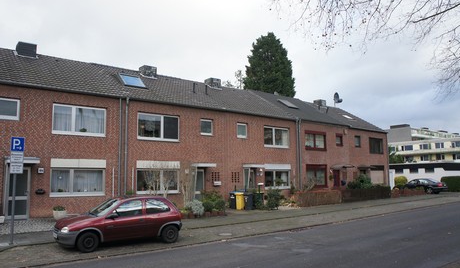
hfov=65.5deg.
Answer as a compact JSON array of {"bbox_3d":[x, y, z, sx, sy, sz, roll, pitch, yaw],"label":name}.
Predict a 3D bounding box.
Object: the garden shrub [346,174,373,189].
[{"bbox_3d":[10.153,4.025,27.996,2.200,1.850,1.700,5,-7,-38],"label":"garden shrub"}]

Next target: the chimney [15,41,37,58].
[{"bbox_3d":[-11.713,-4.654,20.569,0.950,0.800,1.200,5,-8,-37],"label":"chimney"}]

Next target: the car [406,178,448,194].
[{"bbox_3d":[17.780,4.870,33.600,1.760,1.430,4.550,5,-7,-38],"label":"car"}]

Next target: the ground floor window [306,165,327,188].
[{"bbox_3d":[6.445,3.130,26.471,2.300,1.630,0.160,5,-8,-37],"label":"ground floor window"}]

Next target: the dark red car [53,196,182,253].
[{"bbox_3d":[-3.345,2.605,10.760,3.730,1.420,1.640,5,-8,-36],"label":"dark red car"}]

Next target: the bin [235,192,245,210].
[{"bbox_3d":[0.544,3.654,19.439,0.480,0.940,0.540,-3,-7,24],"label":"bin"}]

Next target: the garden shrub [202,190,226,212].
[{"bbox_3d":[-0.780,3.360,17.998,1.000,1.030,0.850,5,-8,-37],"label":"garden shrub"}]

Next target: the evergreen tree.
[{"bbox_3d":[5.272,-3.341,45.953,7.000,20.400,7.000,5,-7,-38],"label":"evergreen tree"}]

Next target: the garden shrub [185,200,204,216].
[{"bbox_3d":[-1.634,3.438,16.686,0.750,0.740,0.700,5,-8,-37],"label":"garden shrub"}]

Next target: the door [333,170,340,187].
[{"bbox_3d":[8.413,3.917,28.292,0.930,2.100,0.100,5,-7,-38],"label":"door"}]

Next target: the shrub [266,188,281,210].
[{"bbox_3d":[2.450,3.664,20.227,0.660,1.150,0.660,5,-8,-37],"label":"shrub"}]

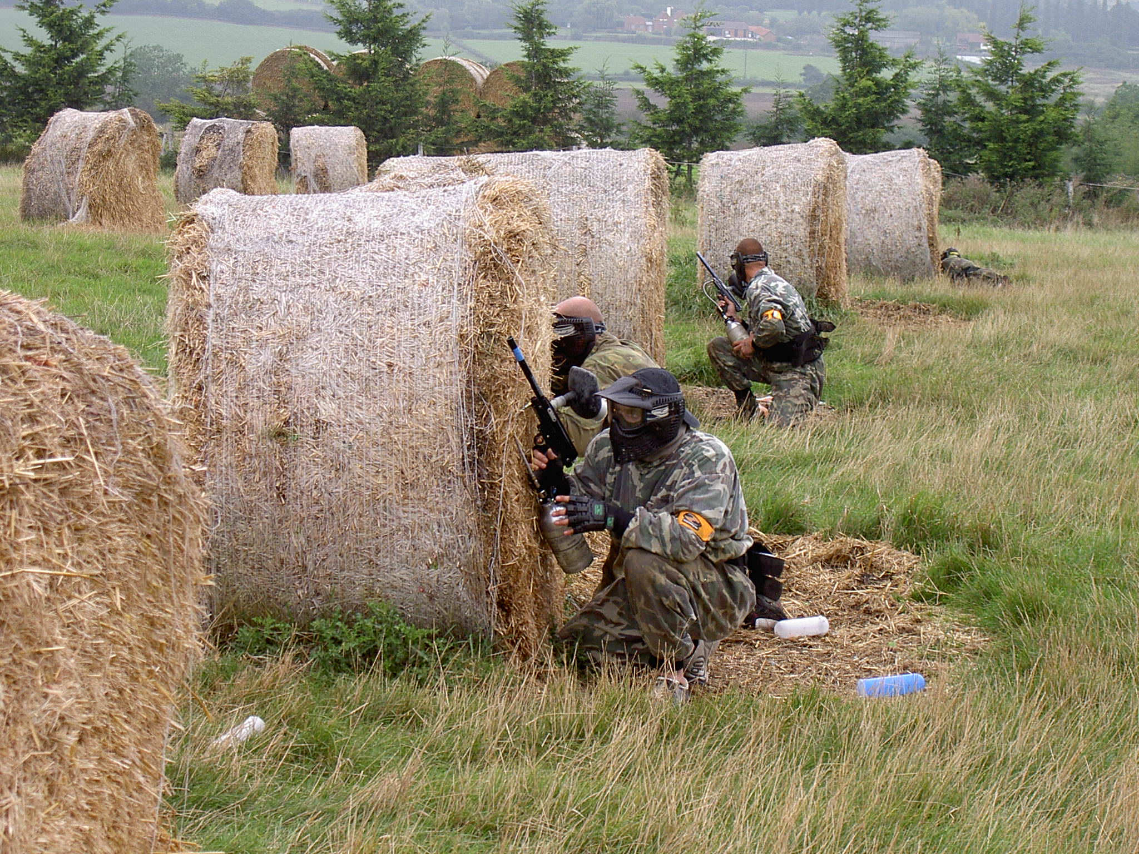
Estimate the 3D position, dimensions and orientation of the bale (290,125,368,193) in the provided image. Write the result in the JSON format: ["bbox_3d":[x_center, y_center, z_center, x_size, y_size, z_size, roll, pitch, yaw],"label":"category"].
[{"bbox_3d":[-4.243,-4.588,58.000,1.200,1.470,1.500,0,6,3],"label":"bale"}]

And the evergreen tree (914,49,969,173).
[{"bbox_3d":[6.492,-5.083,57.500,1.100,3.190,1.100,2,6,0],"label":"evergreen tree"}]

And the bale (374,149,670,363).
[{"bbox_3d":[-0.339,-1.257,23.900,2.000,1.530,1.500,2,6,2],"label":"bale"}]

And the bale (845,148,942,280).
[{"bbox_3d":[3.529,-2.351,36.300,1.150,1.450,1.500,1,6,10],"label":"bale"}]

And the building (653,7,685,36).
[{"bbox_3d":[33.318,-135.652,1100.000,11.000,9.500,9.000,2,6,0],"label":"building"}]

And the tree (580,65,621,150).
[{"bbox_3d":[0.730,-7.142,76.000,1.300,2.400,1.300,2,6,0],"label":"tree"}]

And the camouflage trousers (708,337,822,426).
[{"bbox_3d":[1.145,-0.262,19.200,0.680,0.540,0.500,2,6,3],"label":"camouflage trousers"}]

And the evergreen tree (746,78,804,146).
[{"bbox_3d":[3.756,-5.173,60.000,1.150,2.620,1.150,2,6,0],"label":"evergreen tree"}]

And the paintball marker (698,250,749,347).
[{"bbox_3d":[0.916,-0.750,19.200,0.260,0.650,0.110,-38,0,0],"label":"paintball marker"}]

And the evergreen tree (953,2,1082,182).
[{"bbox_3d":[9.940,-7.334,73.000,2.800,4.000,2.800,2,6,0],"label":"evergreen tree"}]

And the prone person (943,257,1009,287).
[{"bbox_3d":[4.568,-1.736,37.000,0.520,0.360,1.650,0,11,-22],"label":"prone person"}]

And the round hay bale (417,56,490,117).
[{"bbox_3d":[-2.652,-7.575,74.000,1.500,1.500,1.200,1,6,12],"label":"round hay bale"}]

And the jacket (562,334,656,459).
[{"bbox_3d":[0.157,-0.096,12.000,0.420,0.550,0.480,-4,7,-34],"label":"jacket"}]

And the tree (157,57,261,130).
[{"bbox_3d":[-6.656,-5.662,61.000,1.900,2.380,1.900,2,6,0],"label":"tree"}]

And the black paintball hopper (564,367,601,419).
[{"bbox_3d":[0.042,-0.104,9.950,0.115,0.180,0.100,-19,33,0],"label":"black paintball hopper"}]

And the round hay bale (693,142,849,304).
[{"bbox_3d":[1.872,-1.889,30.300,1.170,1.470,1.500,1,6,13],"label":"round hay bale"}]

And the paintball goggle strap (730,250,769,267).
[{"bbox_3d":[1.038,-0.971,19.000,0.190,0.080,0.210,-3,2,-41],"label":"paintball goggle strap"}]

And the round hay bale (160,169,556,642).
[{"bbox_3d":[-0.661,-0.036,10.800,1.100,1.500,1.500,2,6,5],"label":"round hay bale"}]

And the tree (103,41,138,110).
[{"bbox_3d":[-8.273,-5.858,61.000,1.100,2.620,1.100,2,6,0],"label":"tree"}]

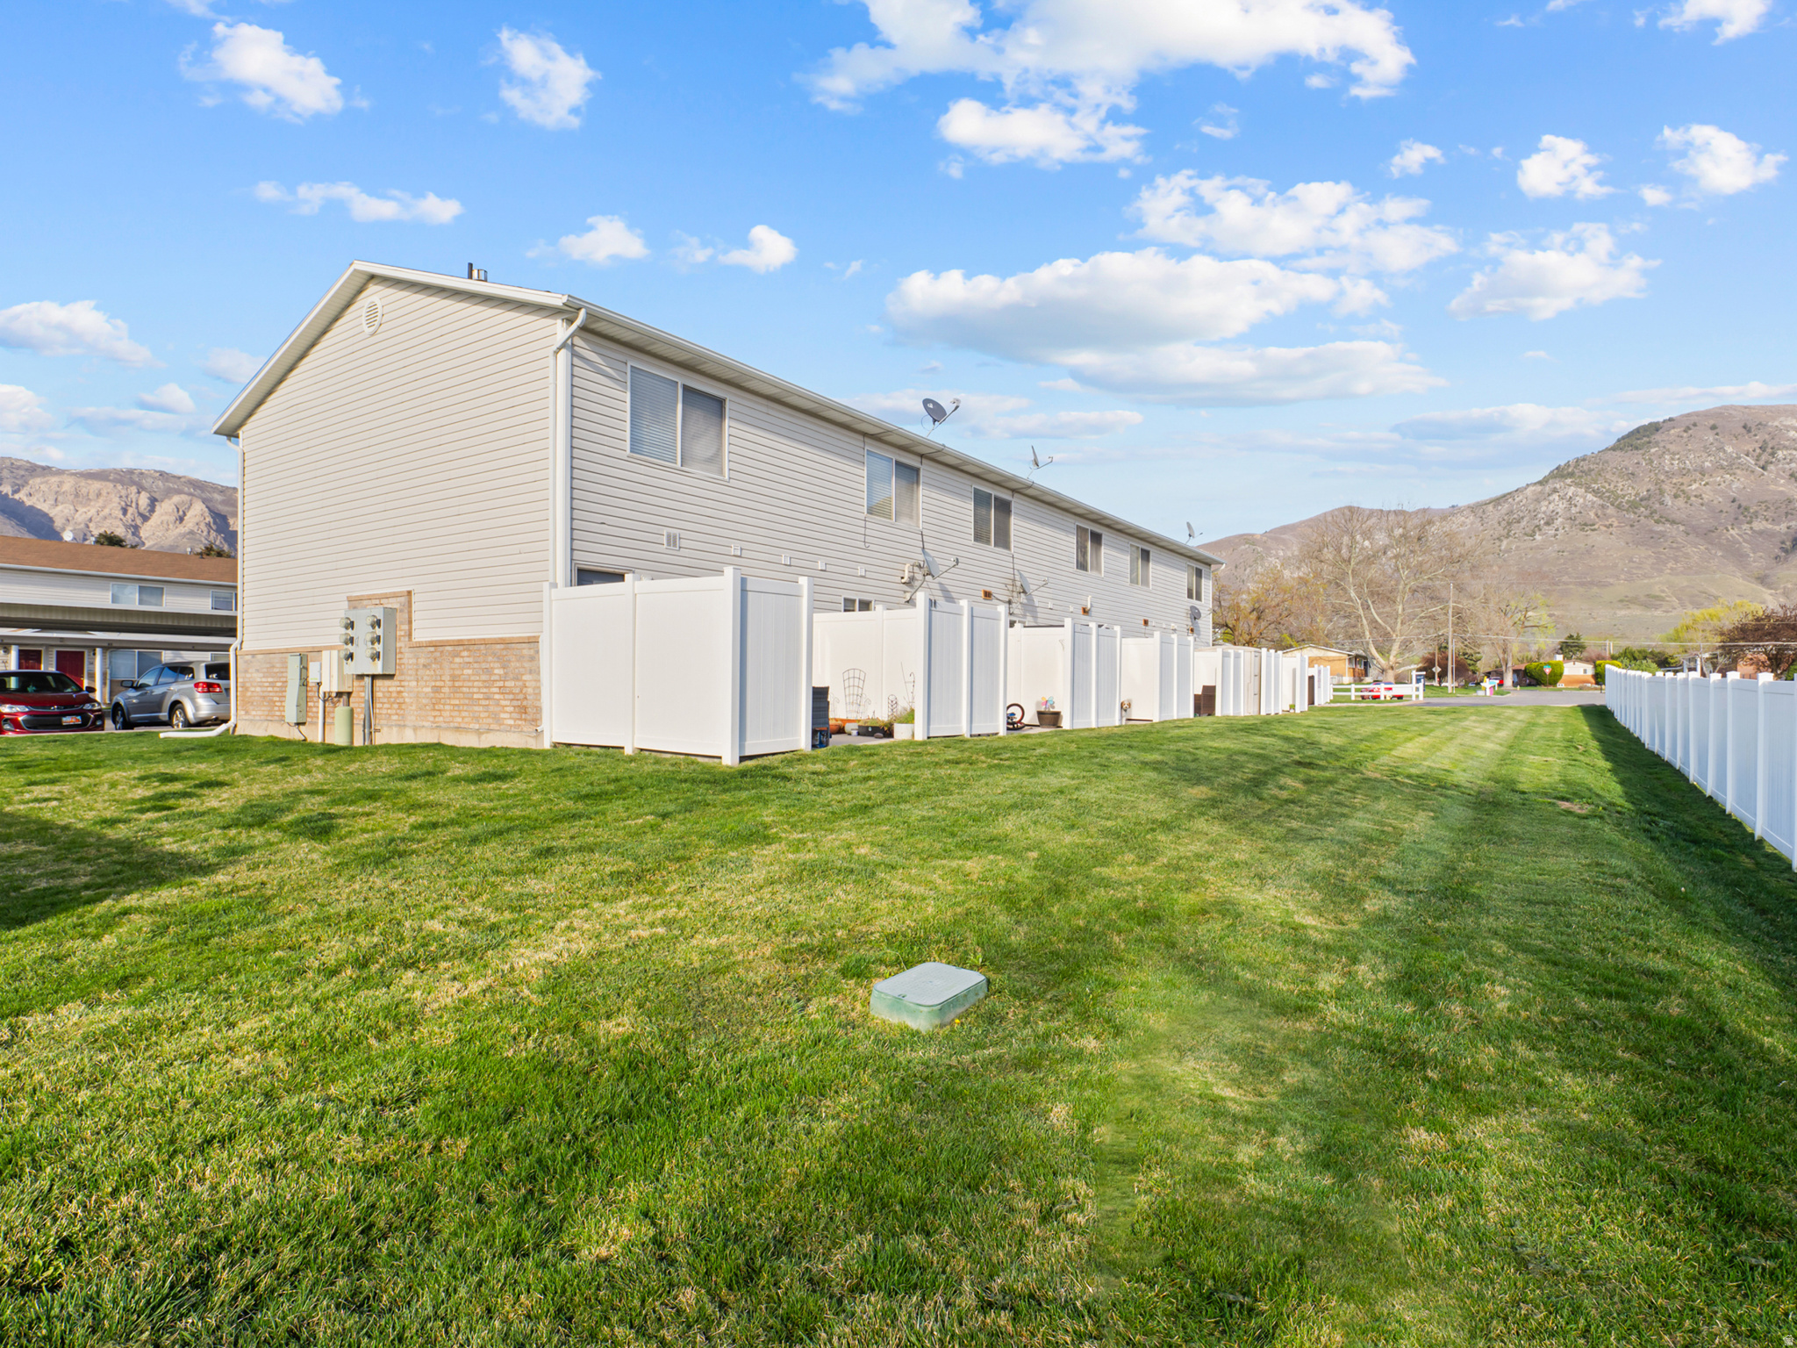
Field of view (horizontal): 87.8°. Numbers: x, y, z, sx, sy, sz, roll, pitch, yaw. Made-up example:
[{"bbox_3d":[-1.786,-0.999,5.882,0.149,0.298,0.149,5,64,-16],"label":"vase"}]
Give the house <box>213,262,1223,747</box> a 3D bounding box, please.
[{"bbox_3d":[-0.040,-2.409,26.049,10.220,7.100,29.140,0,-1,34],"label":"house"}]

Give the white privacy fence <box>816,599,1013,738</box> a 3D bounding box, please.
[{"bbox_3d":[-0.253,-0.085,14.603,3.150,2.010,2.540,0,-1,34],"label":"white privacy fence"}]

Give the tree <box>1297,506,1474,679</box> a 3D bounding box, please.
[{"bbox_3d":[43.918,-7.004,84.000,16.280,16.154,14.500,0,-1,0],"label":"tree"}]

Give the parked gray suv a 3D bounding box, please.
[{"bbox_3d":[-17.718,0.527,23.511,4.890,1.690,1.880,0,-1,29],"label":"parked gray suv"}]

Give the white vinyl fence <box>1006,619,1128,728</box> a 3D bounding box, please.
[{"bbox_3d":[2.494,0.019,18.698,3.150,2.000,2.599,0,-1,34],"label":"white vinyl fence"}]

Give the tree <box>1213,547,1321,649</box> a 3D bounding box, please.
[{"bbox_3d":[34.177,-4.958,88.000,11.899,12.692,11.500,0,-1,0],"label":"tree"}]

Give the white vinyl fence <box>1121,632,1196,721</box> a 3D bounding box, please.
[{"bbox_3d":[5.263,0.092,22.825,3.150,1.990,2.821,0,-1,34],"label":"white vinyl fence"}]

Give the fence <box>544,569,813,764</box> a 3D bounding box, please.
[{"bbox_3d":[-2.640,-0.072,11.044,3.150,2.030,1.328,0,-1,34],"label":"fence"}]

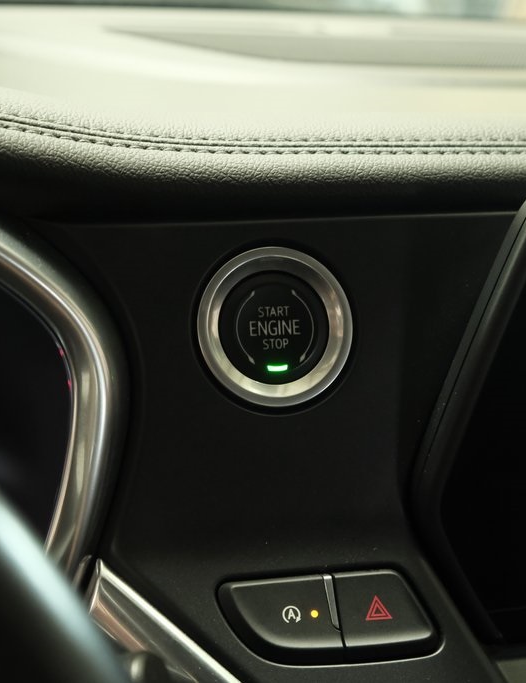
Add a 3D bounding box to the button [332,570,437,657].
[{"bbox_3d":[0.030,0.069,0.304,0.025,0.019,0.007,-1,-21,-14],"label":"button"}]

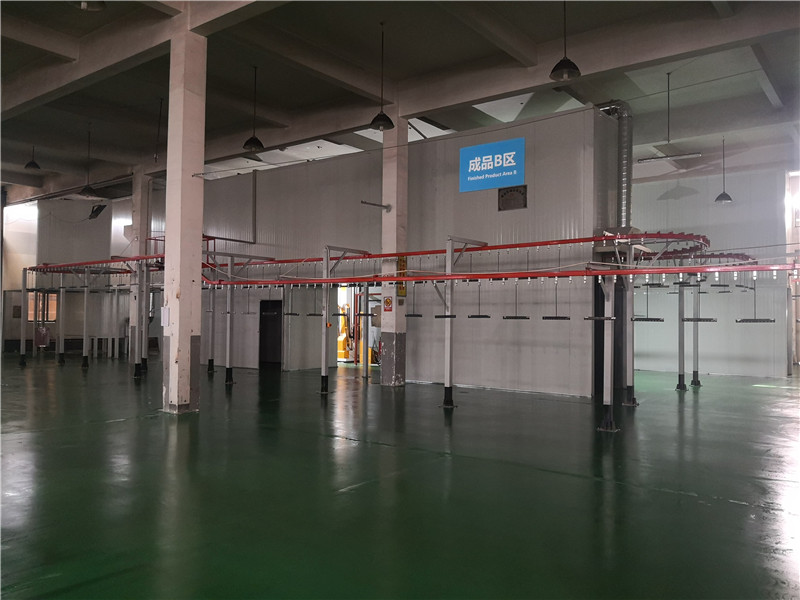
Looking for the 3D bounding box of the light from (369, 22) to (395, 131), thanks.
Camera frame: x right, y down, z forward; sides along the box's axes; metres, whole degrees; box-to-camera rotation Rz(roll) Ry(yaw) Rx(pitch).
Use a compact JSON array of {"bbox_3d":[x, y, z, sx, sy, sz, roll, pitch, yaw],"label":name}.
[{"bbox_3d":[-0.331,-3.976,11.120,0.426,1.940,0.426,1,-1,0],"label":"light"}]

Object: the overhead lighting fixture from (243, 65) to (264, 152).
[{"bbox_3d":[-3.064,-4.028,13.154,0.428,1.804,0.428,1,-1,0],"label":"overhead lighting fixture"}]

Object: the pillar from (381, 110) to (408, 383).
[{"bbox_3d":[-0.121,-1.134,14.114,0.400,6.080,0.400,0,-2,36],"label":"pillar"}]

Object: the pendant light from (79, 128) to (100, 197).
[{"bbox_3d":[-8.642,-3.871,17.335,0.448,2.050,0.448,0,-2,36],"label":"pendant light"}]

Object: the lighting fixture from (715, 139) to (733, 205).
[{"bbox_3d":[9.332,-3.750,17.960,0.457,1.894,0.457,0,-2,36],"label":"lighting fixture"}]

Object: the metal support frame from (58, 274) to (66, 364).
[{"bbox_3d":[-9.942,0.559,18.399,0.120,2.681,0.120,0,-2,36],"label":"metal support frame"}]

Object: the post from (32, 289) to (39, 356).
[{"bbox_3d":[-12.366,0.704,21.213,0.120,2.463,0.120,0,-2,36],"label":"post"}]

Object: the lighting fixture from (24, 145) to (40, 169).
[{"bbox_3d":[-11.603,-4.500,19.741,0.457,0.748,0.457,0,-2,36],"label":"lighting fixture"}]

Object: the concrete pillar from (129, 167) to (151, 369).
[{"bbox_3d":[-8.378,-1.086,20.200,0.400,6.080,0.400,0,-2,36],"label":"concrete pillar"}]

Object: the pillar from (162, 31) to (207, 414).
[{"bbox_3d":[-3.526,-1.254,10.217,0.400,6.080,0.400,0,-2,36],"label":"pillar"}]

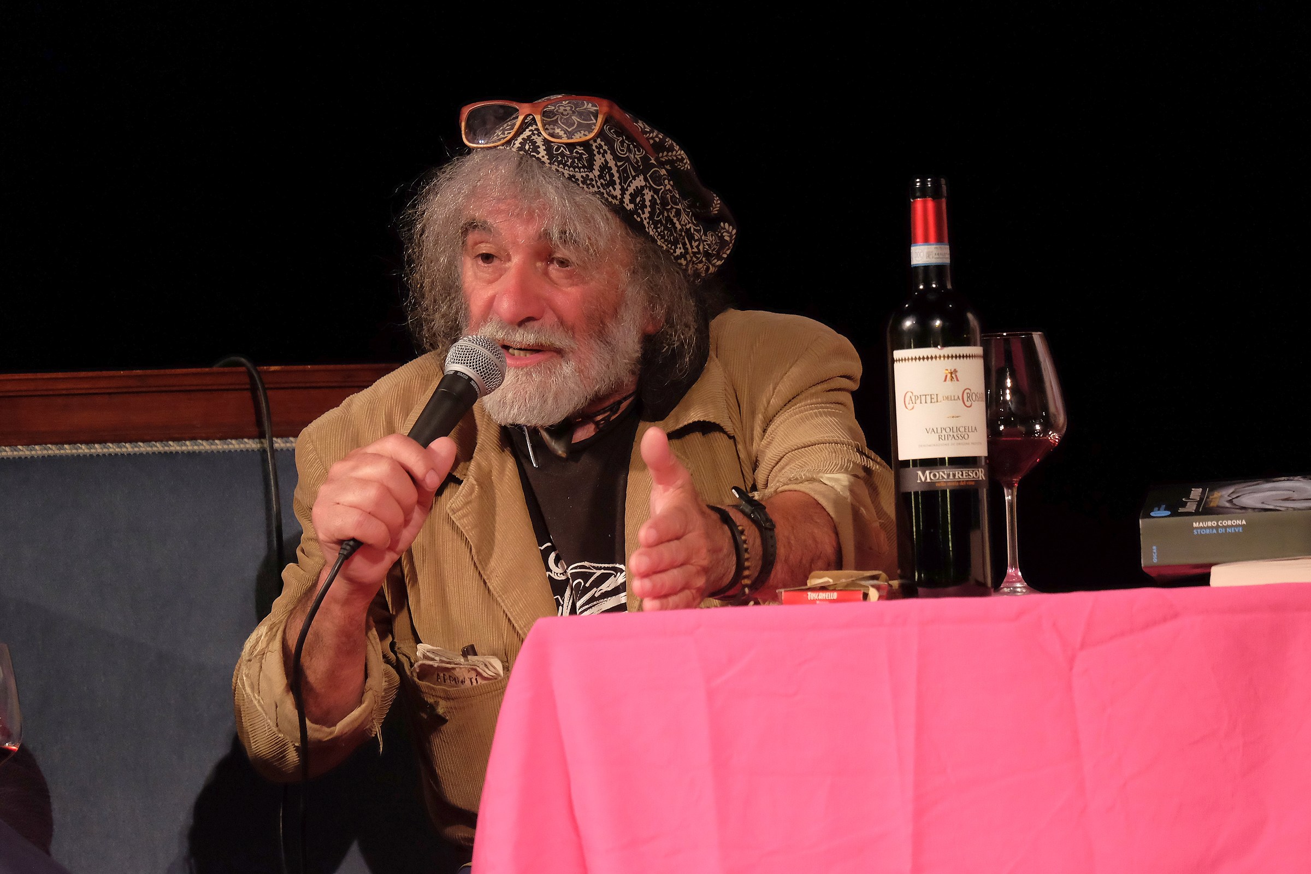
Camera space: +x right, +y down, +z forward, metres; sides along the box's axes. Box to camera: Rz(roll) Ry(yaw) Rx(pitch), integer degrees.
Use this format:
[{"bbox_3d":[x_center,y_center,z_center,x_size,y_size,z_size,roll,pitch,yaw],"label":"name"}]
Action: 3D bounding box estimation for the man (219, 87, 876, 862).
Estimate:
[{"bbox_3d":[-0.063,0.316,8.930,0.560,1.190,0.760,-2,-1,7],"label":"man"}]

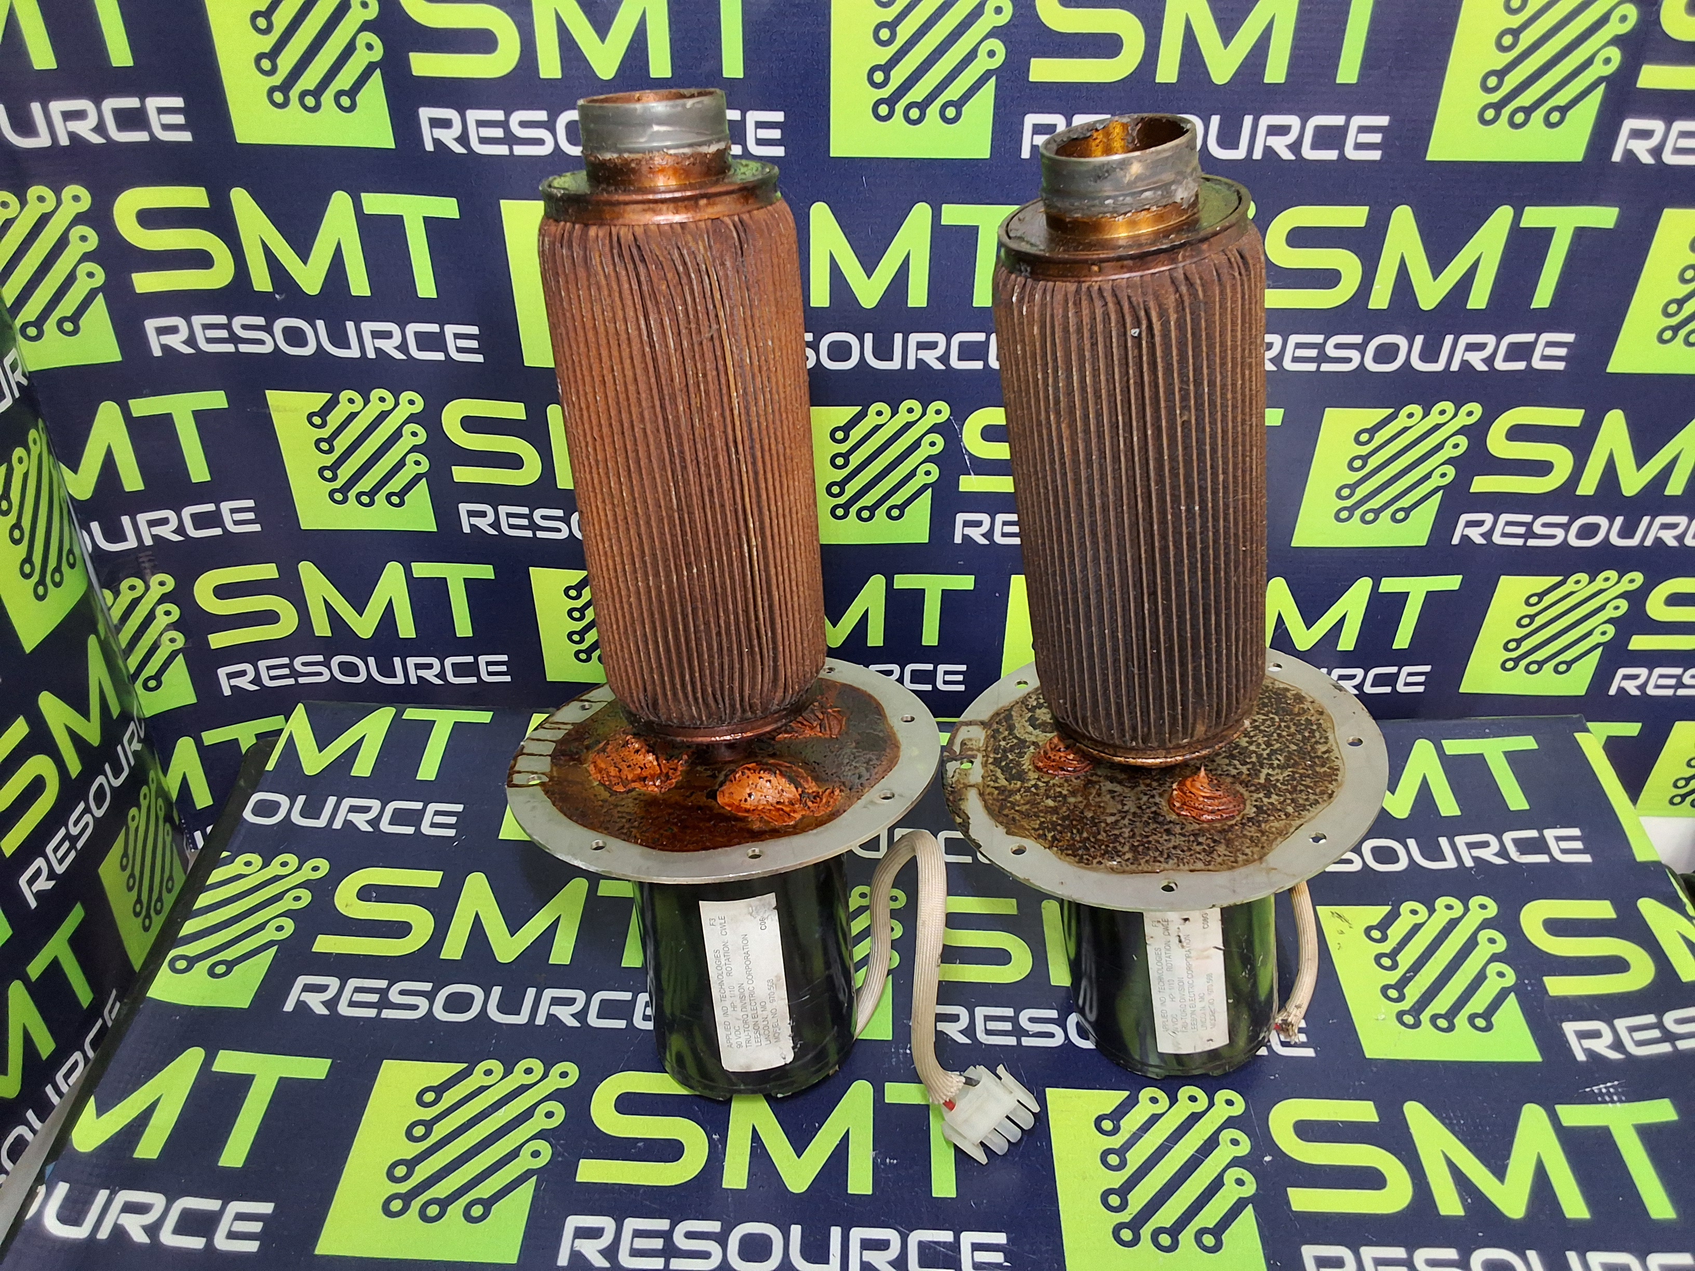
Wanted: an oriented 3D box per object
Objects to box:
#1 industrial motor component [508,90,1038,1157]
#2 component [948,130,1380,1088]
[{"bbox_3d":[-0.031,0.005,0.409,0.151,0.312,0.133,-7,26,-6],"label":"industrial motor component"},{"bbox_3d":[0.089,0.006,0.404,0.133,0.301,0.133,-4,34,12],"label":"component"}]

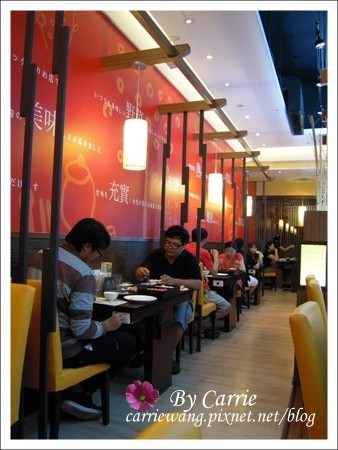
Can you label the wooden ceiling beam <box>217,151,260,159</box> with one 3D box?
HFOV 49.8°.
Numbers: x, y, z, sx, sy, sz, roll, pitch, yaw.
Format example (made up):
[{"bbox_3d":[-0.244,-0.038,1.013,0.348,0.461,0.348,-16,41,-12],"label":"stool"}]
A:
[{"bbox_3d":[1.213,-1.219,6.371,0.770,0.075,0.075,1,-3,23],"label":"wooden ceiling beam"}]

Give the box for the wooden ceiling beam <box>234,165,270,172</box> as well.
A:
[{"bbox_3d":[1.691,-1.151,7.482,0.770,0.075,0.075,1,-3,23],"label":"wooden ceiling beam"}]

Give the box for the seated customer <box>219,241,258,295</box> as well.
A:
[{"bbox_3d":[1.071,0.892,5.870,0.480,1.240,0.750,1,-3,23],"label":"seated customer"}]

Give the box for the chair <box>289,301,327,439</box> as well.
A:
[{"bbox_3d":[0.727,0.797,1.221,0.580,0.970,0.440,1,-3,23],"label":"chair"}]

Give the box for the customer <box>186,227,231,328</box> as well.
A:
[{"bbox_3d":[0.452,0.753,4.683,0.610,1.385,0.810,0,-3,29],"label":"customer"}]

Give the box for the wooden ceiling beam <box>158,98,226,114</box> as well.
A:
[{"bbox_3d":[0.268,-1.383,4.298,0.810,0.095,0.090,1,-3,23],"label":"wooden ceiling beam"}]

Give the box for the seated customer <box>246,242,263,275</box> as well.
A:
[{"bbox_3d":[1.917,1.030,8.075,0.460,1.230,0.720,1,-3,23],"label":"seated customer"}]

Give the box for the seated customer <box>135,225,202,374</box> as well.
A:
[{"bbox_3d":[-0.015,0.697,3.704,0.610,1.380,0.820,1,-3,23],"label":"seated customer"}]

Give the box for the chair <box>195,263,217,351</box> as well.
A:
[{"bbox_3d":[0.302,0.940,4.497,0.440,0.970,0.580,1,-3,23],"label":"chair"}]

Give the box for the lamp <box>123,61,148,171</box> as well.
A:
[{"bbox_3d":[-0.275,-0.937,3.147,0.240,0.920,0.240,2,-3,0],"label":"lamp"}]

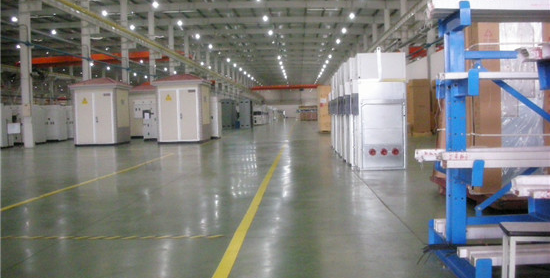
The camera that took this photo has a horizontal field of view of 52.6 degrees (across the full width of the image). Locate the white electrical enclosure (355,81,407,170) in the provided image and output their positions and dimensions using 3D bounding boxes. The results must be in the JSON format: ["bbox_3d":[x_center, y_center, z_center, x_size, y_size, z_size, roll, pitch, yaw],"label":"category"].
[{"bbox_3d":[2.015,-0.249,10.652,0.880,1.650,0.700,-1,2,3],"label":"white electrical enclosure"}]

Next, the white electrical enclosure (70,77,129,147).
[{"bbox_3d":[-6.889,-1.066,22.242,1.820,2.560,2.100,-1,2,3],"label":"white electrical enclosure"}]

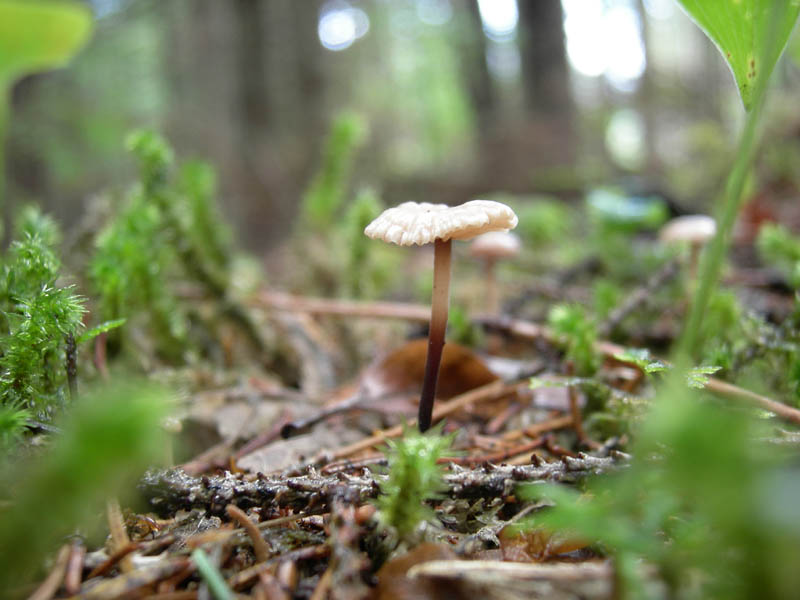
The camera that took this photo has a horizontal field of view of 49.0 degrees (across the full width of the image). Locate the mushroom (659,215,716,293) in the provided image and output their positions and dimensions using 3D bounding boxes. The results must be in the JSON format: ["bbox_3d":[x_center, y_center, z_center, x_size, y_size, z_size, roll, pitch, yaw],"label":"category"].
[{"bbox_3d":[0.095,-0.015,0.288,0.018,0.025,0.018,0,5,0],"label":"mushroom"}]

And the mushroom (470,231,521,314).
[{"bbox_3d":[0.029,-0.009,0.270,0.015,0.025,0.015,0,5,0],"label":"mushroom"}]

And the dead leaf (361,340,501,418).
[{"bbox_3d":[0.005,0.013,0.150,0.024,0.011,0.018,0,5,0],"label":"dead leaf"}]

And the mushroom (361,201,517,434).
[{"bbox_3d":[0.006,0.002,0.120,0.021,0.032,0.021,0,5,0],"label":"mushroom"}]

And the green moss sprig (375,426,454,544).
[{"bbox_3d":[0.002,0.022,0.104,0.009,0.014,0.009,0,5,0],"label":"green moss sprig"}]

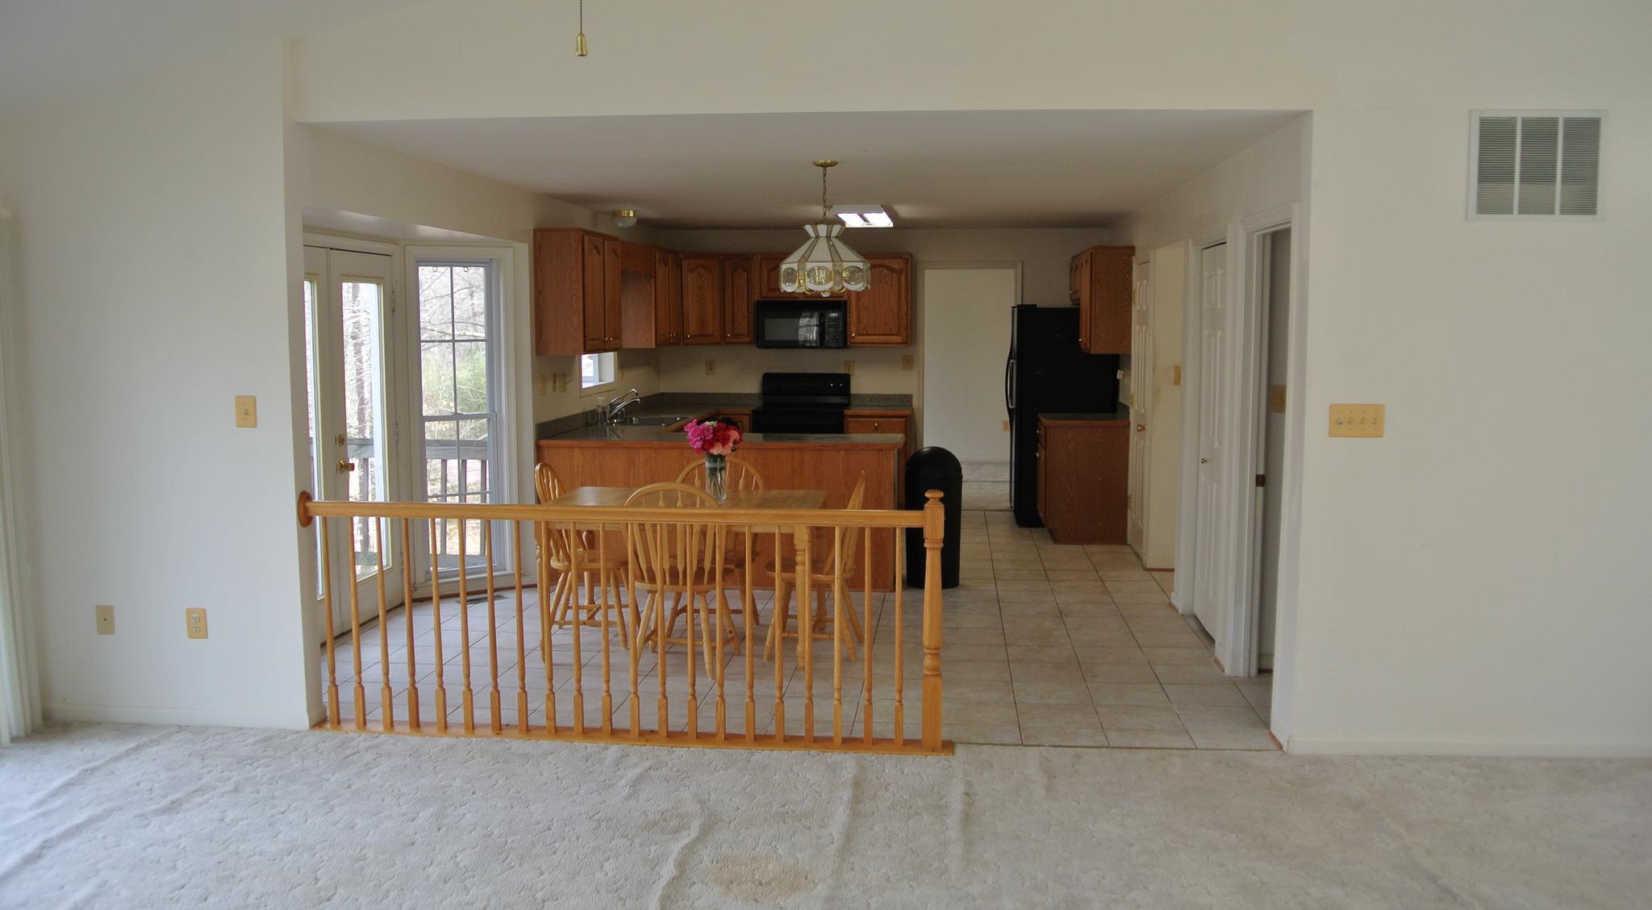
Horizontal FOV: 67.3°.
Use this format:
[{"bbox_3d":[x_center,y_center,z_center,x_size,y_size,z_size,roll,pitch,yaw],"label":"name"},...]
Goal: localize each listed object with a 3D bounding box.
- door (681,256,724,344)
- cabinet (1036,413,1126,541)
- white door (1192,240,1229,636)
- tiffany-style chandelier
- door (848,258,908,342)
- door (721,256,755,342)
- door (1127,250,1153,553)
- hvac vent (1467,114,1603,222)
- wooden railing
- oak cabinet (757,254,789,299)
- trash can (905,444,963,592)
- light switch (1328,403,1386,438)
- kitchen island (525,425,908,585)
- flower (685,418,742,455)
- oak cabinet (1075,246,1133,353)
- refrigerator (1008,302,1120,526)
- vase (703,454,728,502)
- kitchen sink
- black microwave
[{"bbox_3d":[-1.036,-1.292,10.360,0.395,0.735,0.022,-5,8,-39],"label":"door"},{"bbox_3d":[1.939,0.169,9.432,0.630,0.920,0.680,1,6,6],"label":"cabinet"},{"bbox_3d":[2.057,-0.076,6.561,0.040,2.030,0.900,1,6,6],"label":"white door"},{"bbox_3d":[0.001,-1.137,6.148,0.460,0.655,0.460,1,6,6],"label":"tiffany-style chandelier"},{"bbox_3d":[0.440,-1.291,10.367,0.495,0.735,0.022,1,6,6],"label":"door"},{"bbox_3d":[-0.725,-1.292,10.330,0.260,0.730,0.025,1,6,6],"label":"door"},{"bbox_3d":[2.170,-0.316,8.611,0.045,2.030,0.650,1,6,6],"label":"door"},{"bbox_3d":[2.560,-1.043,4.471,0.458,0.389,0.025,1,6,6],"label":"hvac vent"},{"bbox_3d":[-0.819,0.631,4.948,2.640,1.020,0.120,1,6,6],"label":"wooden railing"},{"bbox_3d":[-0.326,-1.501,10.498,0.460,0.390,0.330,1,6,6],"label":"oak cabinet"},{"bbox_3d":[0.674,0.378,7.803,0.360,0.875,0.360,1,6,6],"label":"trash can"},{"bbox_3d":[1.916,-0.123,4.480,0.195,0.123,0.015,1,6,6],"label":"light switch"},{"bbox_3d":[-0.654,0.346,7.938,2.270,0.915,0.610,1,6,6],"label":"kitchen island"},{"bbox_3d":[-0.553,-0.086,6.100,0.260,0.175,0.250,1,6,6],"label":"flower"},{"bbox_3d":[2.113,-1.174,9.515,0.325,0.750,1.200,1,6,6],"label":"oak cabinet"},{"bbox_3d":[1.892,-0.331,10.074,0.840,1.750,0.850,1,6,6],"label":"refrigerator"},{"bbox_3d":[-0.542,0.108,6.087,0.102,0.218,0.105,1,6,6],"label":"vase"},{"bbox_3d":[-1.247,-0.145,8.861,0.530,0.190,0.800,1,6,6],"label":"kitchen sink"},{"bbox_3d":[-0.181,-1.103,10.493,0.757,0.400,0.400,1,6,6],"label":"black microwave"}]

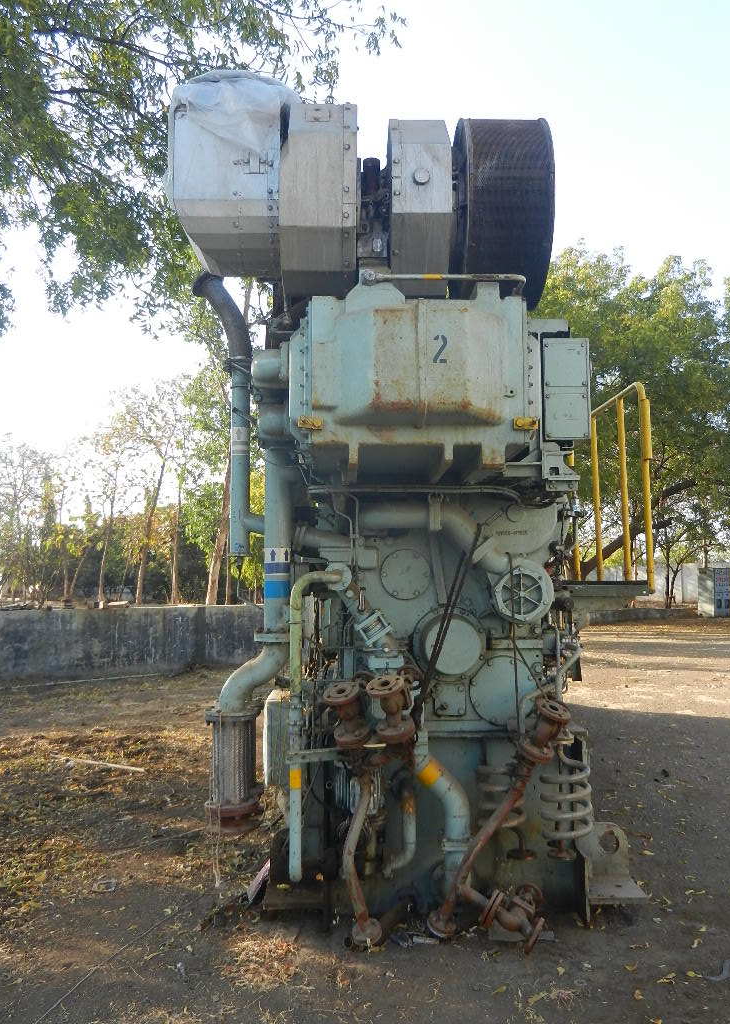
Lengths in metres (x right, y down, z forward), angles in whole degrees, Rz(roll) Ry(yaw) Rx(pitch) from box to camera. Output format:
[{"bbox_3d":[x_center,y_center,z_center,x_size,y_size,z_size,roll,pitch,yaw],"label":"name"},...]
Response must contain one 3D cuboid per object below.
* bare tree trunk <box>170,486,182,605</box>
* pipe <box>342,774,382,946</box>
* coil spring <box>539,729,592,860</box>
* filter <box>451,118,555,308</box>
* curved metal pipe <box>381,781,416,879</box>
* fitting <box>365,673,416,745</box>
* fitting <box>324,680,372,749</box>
[{"bbox_3d":[-5.743,0.985,26.000,0.300,3.650,0.300,0,-4,0],"label":"bare tree trunk"},{"bbox_3d":[-0.011,1.511,3.740,0.165,0.720,0.200,0,-4,0],"label":"pipe"},{"bbox_3d":[0.923,1.290,3.930,0.235,0.540,0.235,0,-4,0],"label":"coil spring"},{"bbox_3d":[0.667,-1.490,4.330,0.385,0.900,0.900,0,-4,1],"label":"filter"},{"bbox_3d":[0.158,1.452,3.930,0.155,0.440,0.150,0,-4,0],"label":"curved metal pipe"},{"bbox_3d":[0.112,0.847,3.680,0.170,0.235,0.165,-13,16,0],"label":"fitting"},{"bbox_3d":[-0.076,0.892,3.770,0.165,0.235,0.165,-15,16,0],"label":"fitting"}]

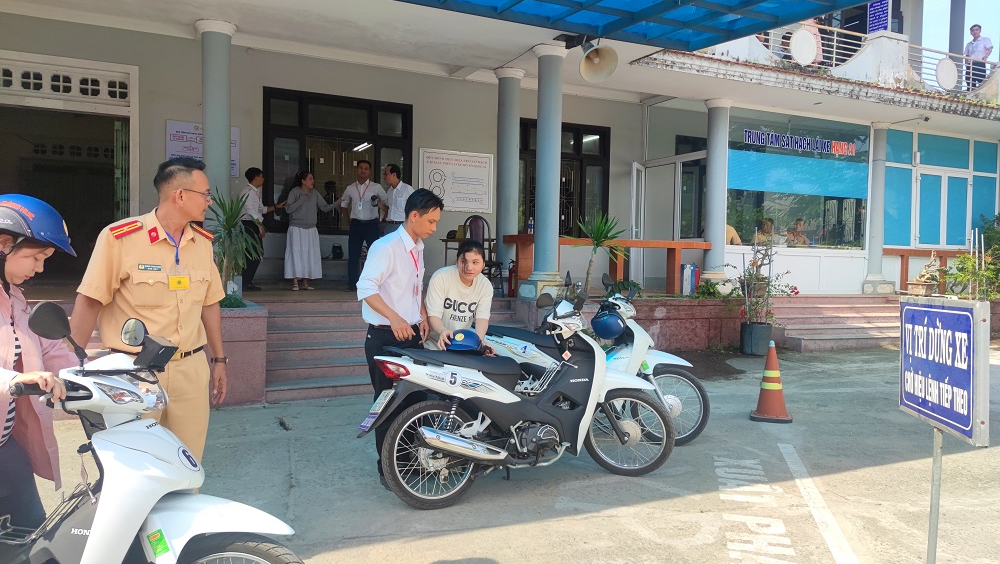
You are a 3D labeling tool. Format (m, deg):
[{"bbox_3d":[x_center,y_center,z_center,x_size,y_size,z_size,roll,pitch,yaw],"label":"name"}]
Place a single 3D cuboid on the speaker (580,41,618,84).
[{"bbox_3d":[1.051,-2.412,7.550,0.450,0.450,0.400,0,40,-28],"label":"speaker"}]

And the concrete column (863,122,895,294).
[{"bbox_3d":[6.542,-1.293,12.100,0.480,3.003,0.480,0,2,-25],"label":"concrete column"}]

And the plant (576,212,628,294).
[{"bbox_3d":[1.303,-0.366,8.900,0.720,1.100,0.720,1,2,0],"label":"plant"}]

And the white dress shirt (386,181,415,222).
[{"bbox_3d":[-1.299,-1.051,9.050,0.320,0.550,0.420,0,2,-38],"label":"white dress shirt"}]

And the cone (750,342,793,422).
[{"bbox_3d":[2.330,0.863,5.950,0.330,0.660,0.330,2,2,21],"label":"cone"}]

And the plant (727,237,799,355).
[{"bbox_3d":[3.244,0.180,8.600,0.720,1.450,0.650,0,2,-25],"label":"plant"}]

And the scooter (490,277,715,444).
[{"bbox_3d":[0.547,0.572,4.590,1.900,1.130,0.720,0,2,-22],"label":"scooter"}]

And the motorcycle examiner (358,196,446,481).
[{"bbox_3d":[-0.560,0.302,3.900,0.440,1.660,0.480,2,2,22],"label":"motorcycle examiner"}]

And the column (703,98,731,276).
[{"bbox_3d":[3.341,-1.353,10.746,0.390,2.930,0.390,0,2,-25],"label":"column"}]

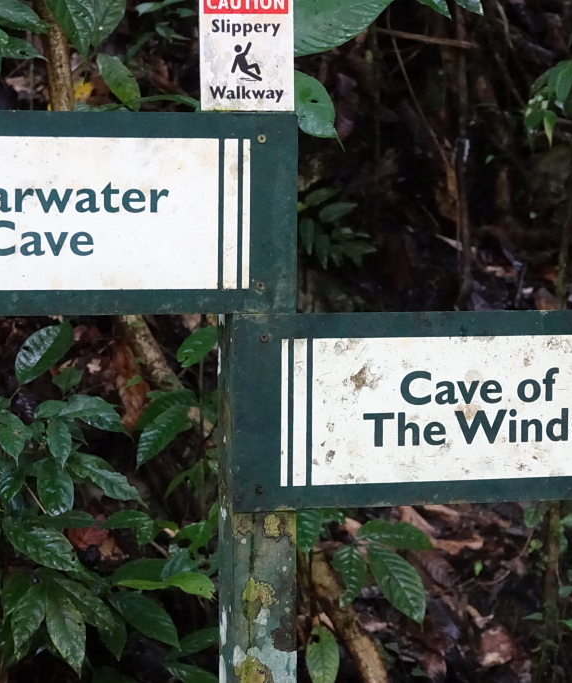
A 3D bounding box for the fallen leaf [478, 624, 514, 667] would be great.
[{"bbox_3d":[0.409,0.591,4.700,0.072,0.090,0.025,7,-37,-2],"label":"fallen leaf"}]

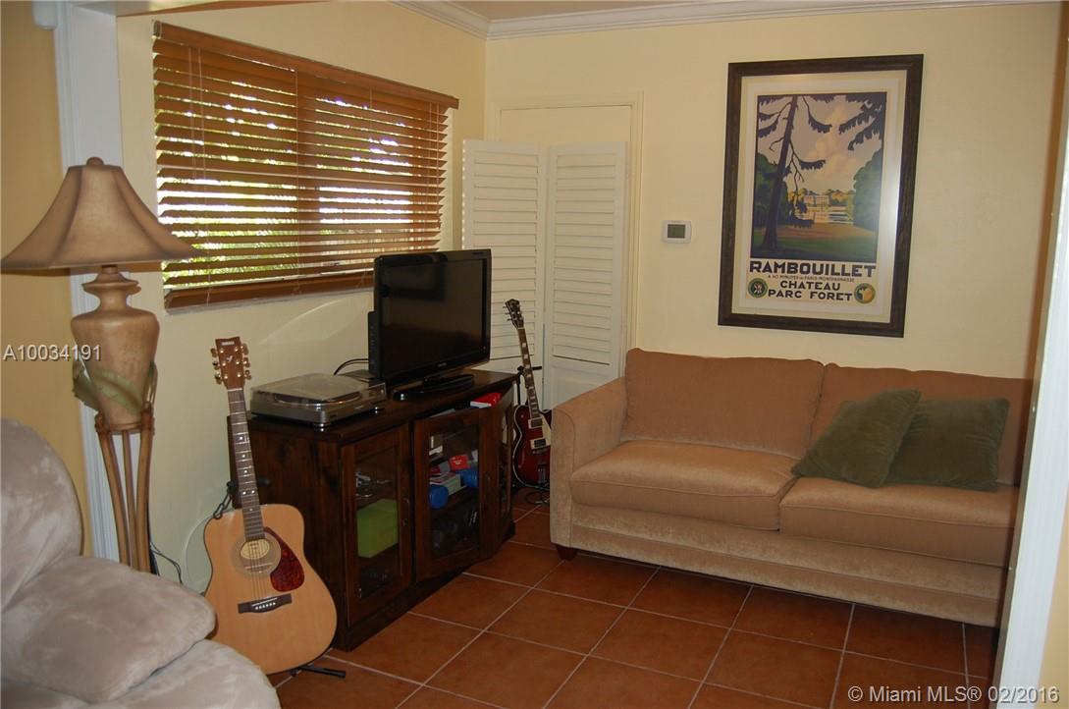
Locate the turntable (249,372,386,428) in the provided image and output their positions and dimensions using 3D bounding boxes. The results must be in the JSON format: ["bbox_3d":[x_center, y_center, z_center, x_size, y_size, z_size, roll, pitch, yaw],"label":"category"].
[{"bbox_3d":[-0.764,0.158,2.860,0.340,0.100,0.355,5,10,25],"label":"turntable"}]

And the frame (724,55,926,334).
[{"bbox_3d":[1.285,-0.717,3.643,0.830,1.215,0.035,5,10,25],"label":"frame"}]

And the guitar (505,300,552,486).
[{"bbox_3d":[-0.030,0.196,4.084,0.335,1.000,0.075,-5,-5,-38],"label":"guitar"}]

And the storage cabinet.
[{"bbox_3d":[-0.587,0.527,3.264,0.510,0.755,1.230,5,10,25],"label":"storage cabinet"}]

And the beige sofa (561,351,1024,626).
[{"bbox_3d":[1.129,0.491,3.437,1.935,0.840,0.900,5,11,24],"label":"beige sofa"}]

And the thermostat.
[{"bbox_3d":[0.711,-0.610,3.988,0.138,0.103,0.033,5,11,24],"label":"thermostat"}]

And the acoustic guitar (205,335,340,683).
[{"bbox_3d":[-0.870,0.452,2.446,0.410,1.040,0.115,-7,-11,-23],"label":"acoustic guitar"}]

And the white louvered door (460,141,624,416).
[{"bbox_3d":[0.051,-0.156,4.155,0.804,1.849,0.275,2,9,6],"label":"white louvered door"}]

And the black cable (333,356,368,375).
[{"bbox_3d":[-0.734,0.050,3.207,0.050,0.065,0.200,5,11,24],"label":"black cable"}]

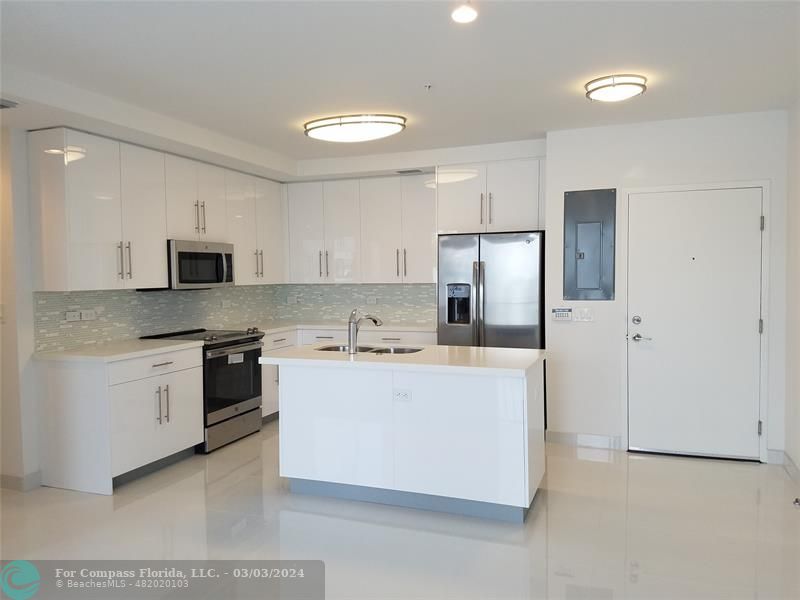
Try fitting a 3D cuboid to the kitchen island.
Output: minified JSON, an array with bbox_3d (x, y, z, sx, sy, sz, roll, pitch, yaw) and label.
[{"bbox_3d":[0.050,0.801,3.965,1.684,0.902,0.877,0,2,21],"label":"kitchen island"}]

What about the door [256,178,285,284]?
[{"bbox_3d":[-1.361,-0.699,6.217,0.030,1.075,0.469,0,3,21],"label":"door"}]

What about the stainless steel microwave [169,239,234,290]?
[{"bbox_3d":[-1.838,-0.298,5.215,0.422,0.397,0.758,0,2,21],"label":"stainless steel microwave"}]

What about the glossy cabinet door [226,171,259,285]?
[{"bbox_3d":[-1.528,-0.678,5.768,0.030,1.075,0.490,0,3,21],"label":"glossy cabinet door"}]

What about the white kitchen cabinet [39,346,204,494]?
[{"bbox_3d":[-2.020,0.822,4.452,0.633,0.879,0.933,0,2,21],"label":"white kitchen cabinet"}]

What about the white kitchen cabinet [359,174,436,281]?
[{"bbox_3d":[0.078,-0.710,6.162,0.911,1.077,0.330,0,2,21],"label":"white kitchen cabinet"}]

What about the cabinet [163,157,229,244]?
[{"bbox_3d":[-1.885,-0.843,5.207,0.340,0.687,0.768,0,2,21],"label":"cabinet"}]

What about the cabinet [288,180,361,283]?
[{"bbox_3d":[-0.730,-0.709,6.402,0.834,1.073,0.340,0,2,21],"label":"cabinet"}]

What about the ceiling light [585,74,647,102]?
[{"bbox_3d":[1.317,-1.284,3.668,0.352,0.080,0.352,0,2,21],"label":"ceiling light"}]

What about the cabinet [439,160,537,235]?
[{"bbox_3d":[0.891,-0.930,5.681,0.932,0.624,0.615,0,2,21],"label":"cabinet"}]

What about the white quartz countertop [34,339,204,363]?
[{"bbox_3d":[-2.020,0.365,4.423,0.650,0.036,0.949,0,2,21],"label":"white quartz countertop"}]

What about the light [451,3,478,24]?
[{"bbox_3d":[0.290,-1.271,2.681,0.132,0.045,0.132,-1,2,0],"label":"light"}]

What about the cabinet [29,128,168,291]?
[{"bbox_3d":[-2.181,-0.614,4.443,0.328,1.077,0.925,0,2,21],"label":"cabinet"}]

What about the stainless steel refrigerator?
[{"bbox_3d":[0.891,0.293,5.599,0.905,1.775,0.790,0,2,21],"label":"stainless steel refrigerator"}]

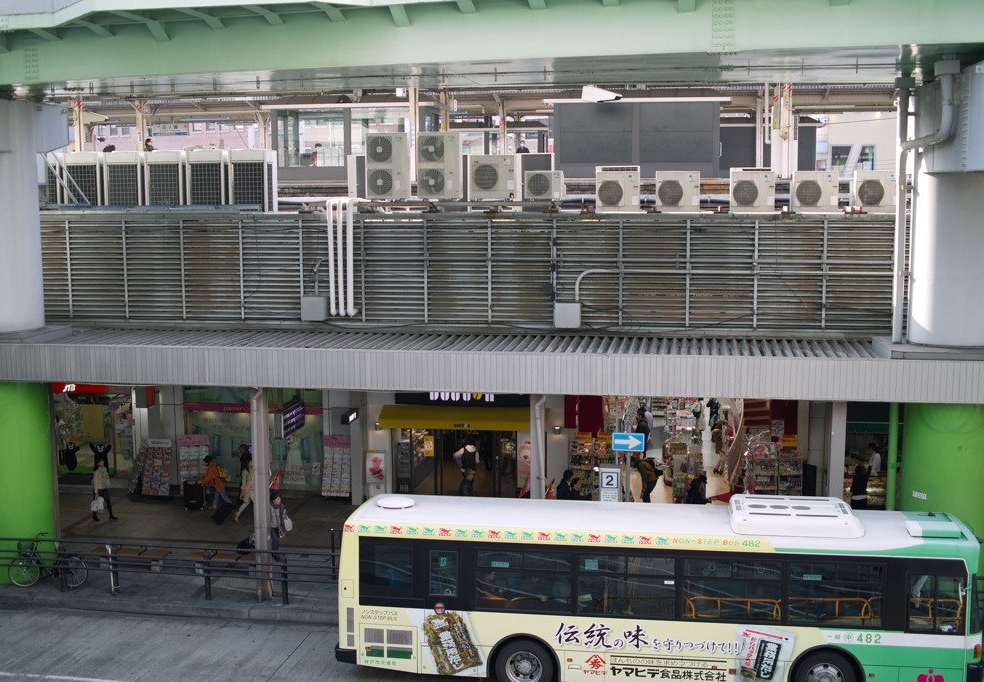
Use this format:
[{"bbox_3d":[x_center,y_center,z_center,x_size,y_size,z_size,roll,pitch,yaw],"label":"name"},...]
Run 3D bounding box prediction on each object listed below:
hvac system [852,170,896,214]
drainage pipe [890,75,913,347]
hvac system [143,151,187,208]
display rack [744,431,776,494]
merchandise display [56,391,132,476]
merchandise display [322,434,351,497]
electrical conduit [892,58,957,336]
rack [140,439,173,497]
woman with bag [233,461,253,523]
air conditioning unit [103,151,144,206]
[{"bbox_3d":[8.145,-3.144,24.667,0.893,0.876,0.330,1,7,8],"label":"hvac system"},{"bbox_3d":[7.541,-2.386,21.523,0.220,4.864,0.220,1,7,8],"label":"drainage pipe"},{"bbox_3d":[-7.320,-3.581,26.713,0.900,1.500,0.720,1,6,10],"label":"hvac system"},{"bbox_3d":[7.093,3.427,30.715,0.820,1.950,0.450,1,6,10],"label":"display rack"},{"bbox_3d":[-11.877,2.773,34.865,2.250,2.380,0.600,1,6,10],"label":"merchandise display"},{"bbox_3d":[-4.203,3.492,31.611,0.740,1.740,0.420,1,6,10],"label":"merchandise display"},{"bbox_3d":[7.350,-2.208,19.841,0.530,4.750,2.480,1,6,10],"label":"electrical conduit"},{"bbox_3d":[-8.762,3.398,30.511,0.841,1.657,0.440,1,7,8],"label":"rack"},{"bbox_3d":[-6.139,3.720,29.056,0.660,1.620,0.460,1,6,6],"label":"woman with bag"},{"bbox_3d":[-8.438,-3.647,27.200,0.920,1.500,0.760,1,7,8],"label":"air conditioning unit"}]

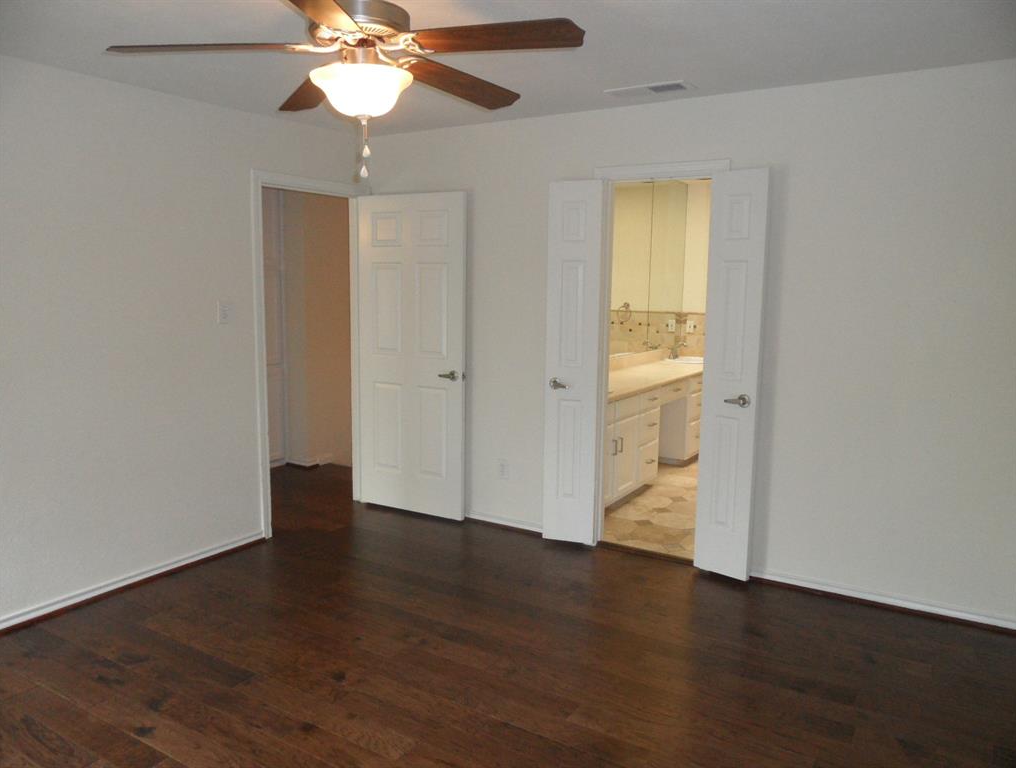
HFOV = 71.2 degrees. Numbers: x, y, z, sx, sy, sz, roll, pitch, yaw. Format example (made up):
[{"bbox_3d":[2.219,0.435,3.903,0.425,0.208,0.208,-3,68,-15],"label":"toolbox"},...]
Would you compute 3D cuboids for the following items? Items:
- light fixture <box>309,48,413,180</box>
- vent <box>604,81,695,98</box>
[{"bbox_3d":[-0.426,-0.776,2.066,0.300,0.348,0.300,0,9,0],"label":"light fixture"},{"bbox_3d":[0.675,-1.397,3.397,0.390,0.020,0.157,6,10,31],"label":"vent"}]

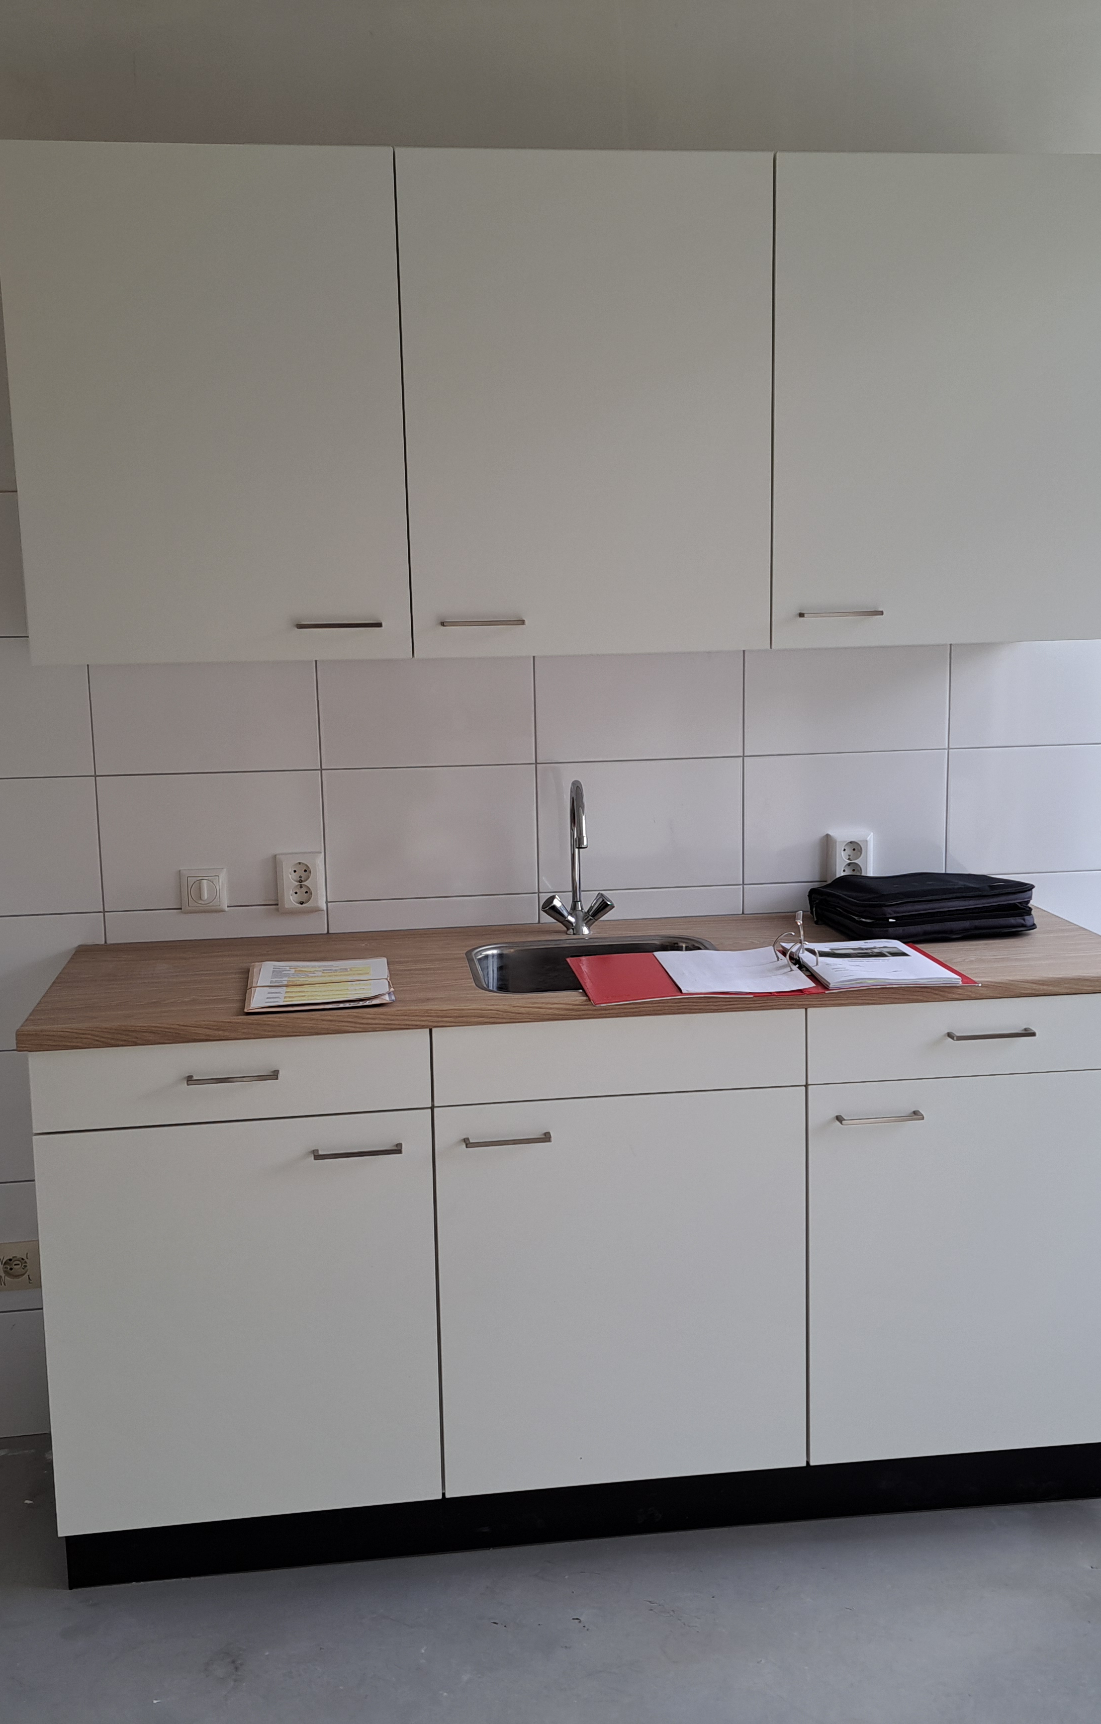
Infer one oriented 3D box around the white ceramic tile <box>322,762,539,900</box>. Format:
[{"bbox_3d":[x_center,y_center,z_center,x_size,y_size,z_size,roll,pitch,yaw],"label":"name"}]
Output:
[{"bbox_3d":[-0.218,-0.054,2.942,0.396,0.249,0.014,-2,10,-7],"label":"white ceramic tile"}]

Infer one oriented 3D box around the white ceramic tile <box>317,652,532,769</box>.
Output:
[{"bbox_3d":[-0.222,-0.300,2.900,0.396,0.249,0.014,-2,10,-7],"label":"white ceramic tile"}]

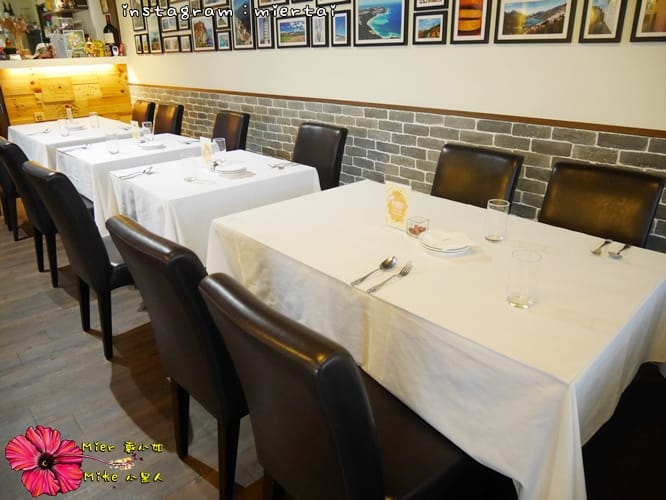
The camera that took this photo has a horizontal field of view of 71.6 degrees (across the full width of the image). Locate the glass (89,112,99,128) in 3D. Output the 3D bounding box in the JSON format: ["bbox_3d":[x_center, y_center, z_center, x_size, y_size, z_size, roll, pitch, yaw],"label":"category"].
[{"bbox_3d":[-1.967,-1.060,3.777,0.066,0.118,0.066,-20,30,-39],"label":"glass"}]

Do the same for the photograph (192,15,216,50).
[{"bbox_3d":[-1.130,-1.909,4.085,0.025,0.290,0.429,-21,30,-39],"label":"photograph"}]

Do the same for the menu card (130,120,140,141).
[{"bbox_3d":[-1.319,-0.787,3.068,0.087,0.140,0.030,15,27,33],"label":"menu card"}]

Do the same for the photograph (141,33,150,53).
[{"bbox_3d":[-2.012,-2.205,4.942,0.020,0.201,0.172,-20,30,-39],"label":"photograph"}]

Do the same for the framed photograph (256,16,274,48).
[{"bbox_3d":[-0.495,-1.637,3.461,0.025,0.236,0.216,-21,30,-39],"label":"framed photograph"}]

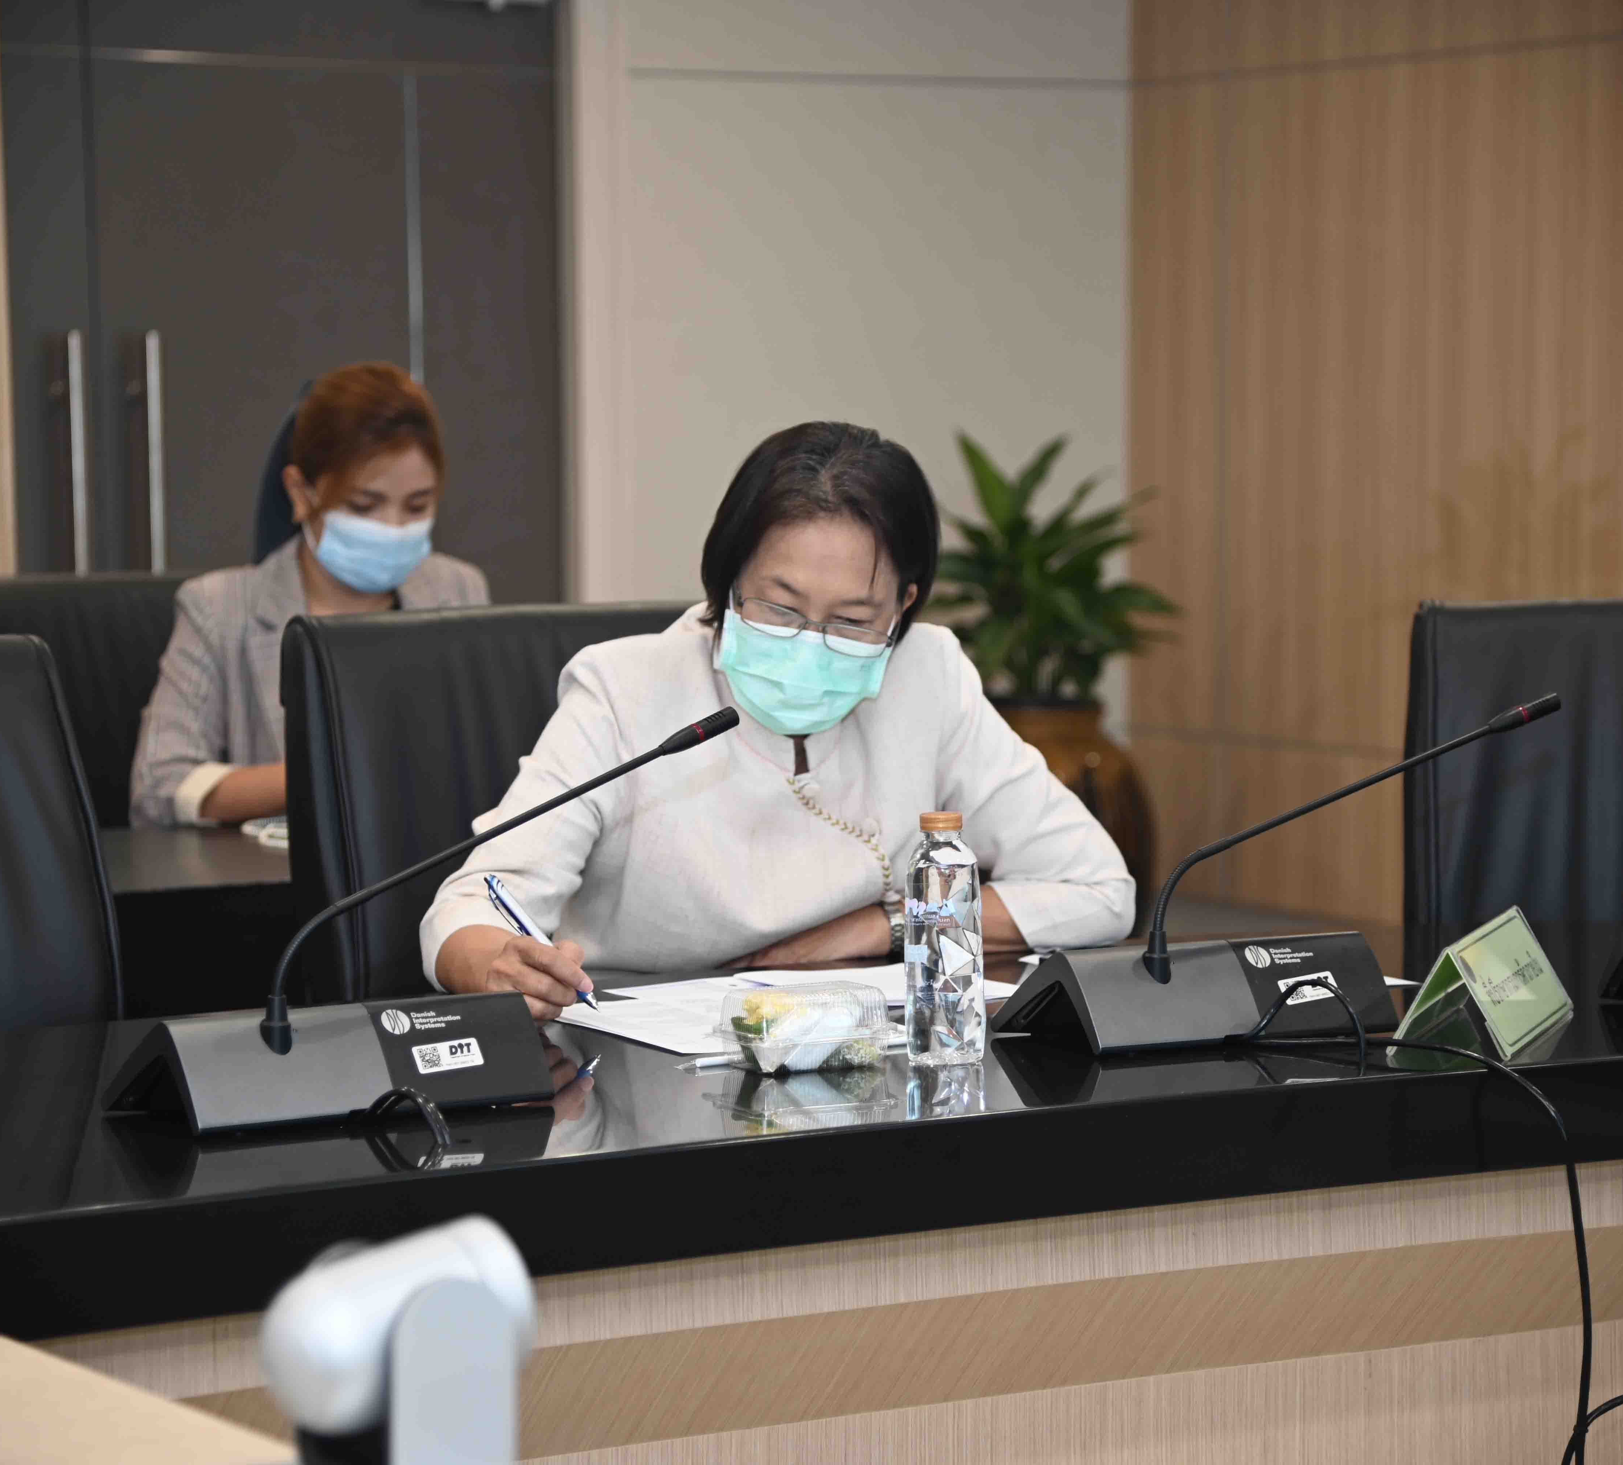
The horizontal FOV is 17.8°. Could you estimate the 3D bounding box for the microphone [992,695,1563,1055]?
[{"bbox_3d":[0.379,0.100,3.869,0.457,0.234,0.158,-2,5,-24],"label":"microphone"}]

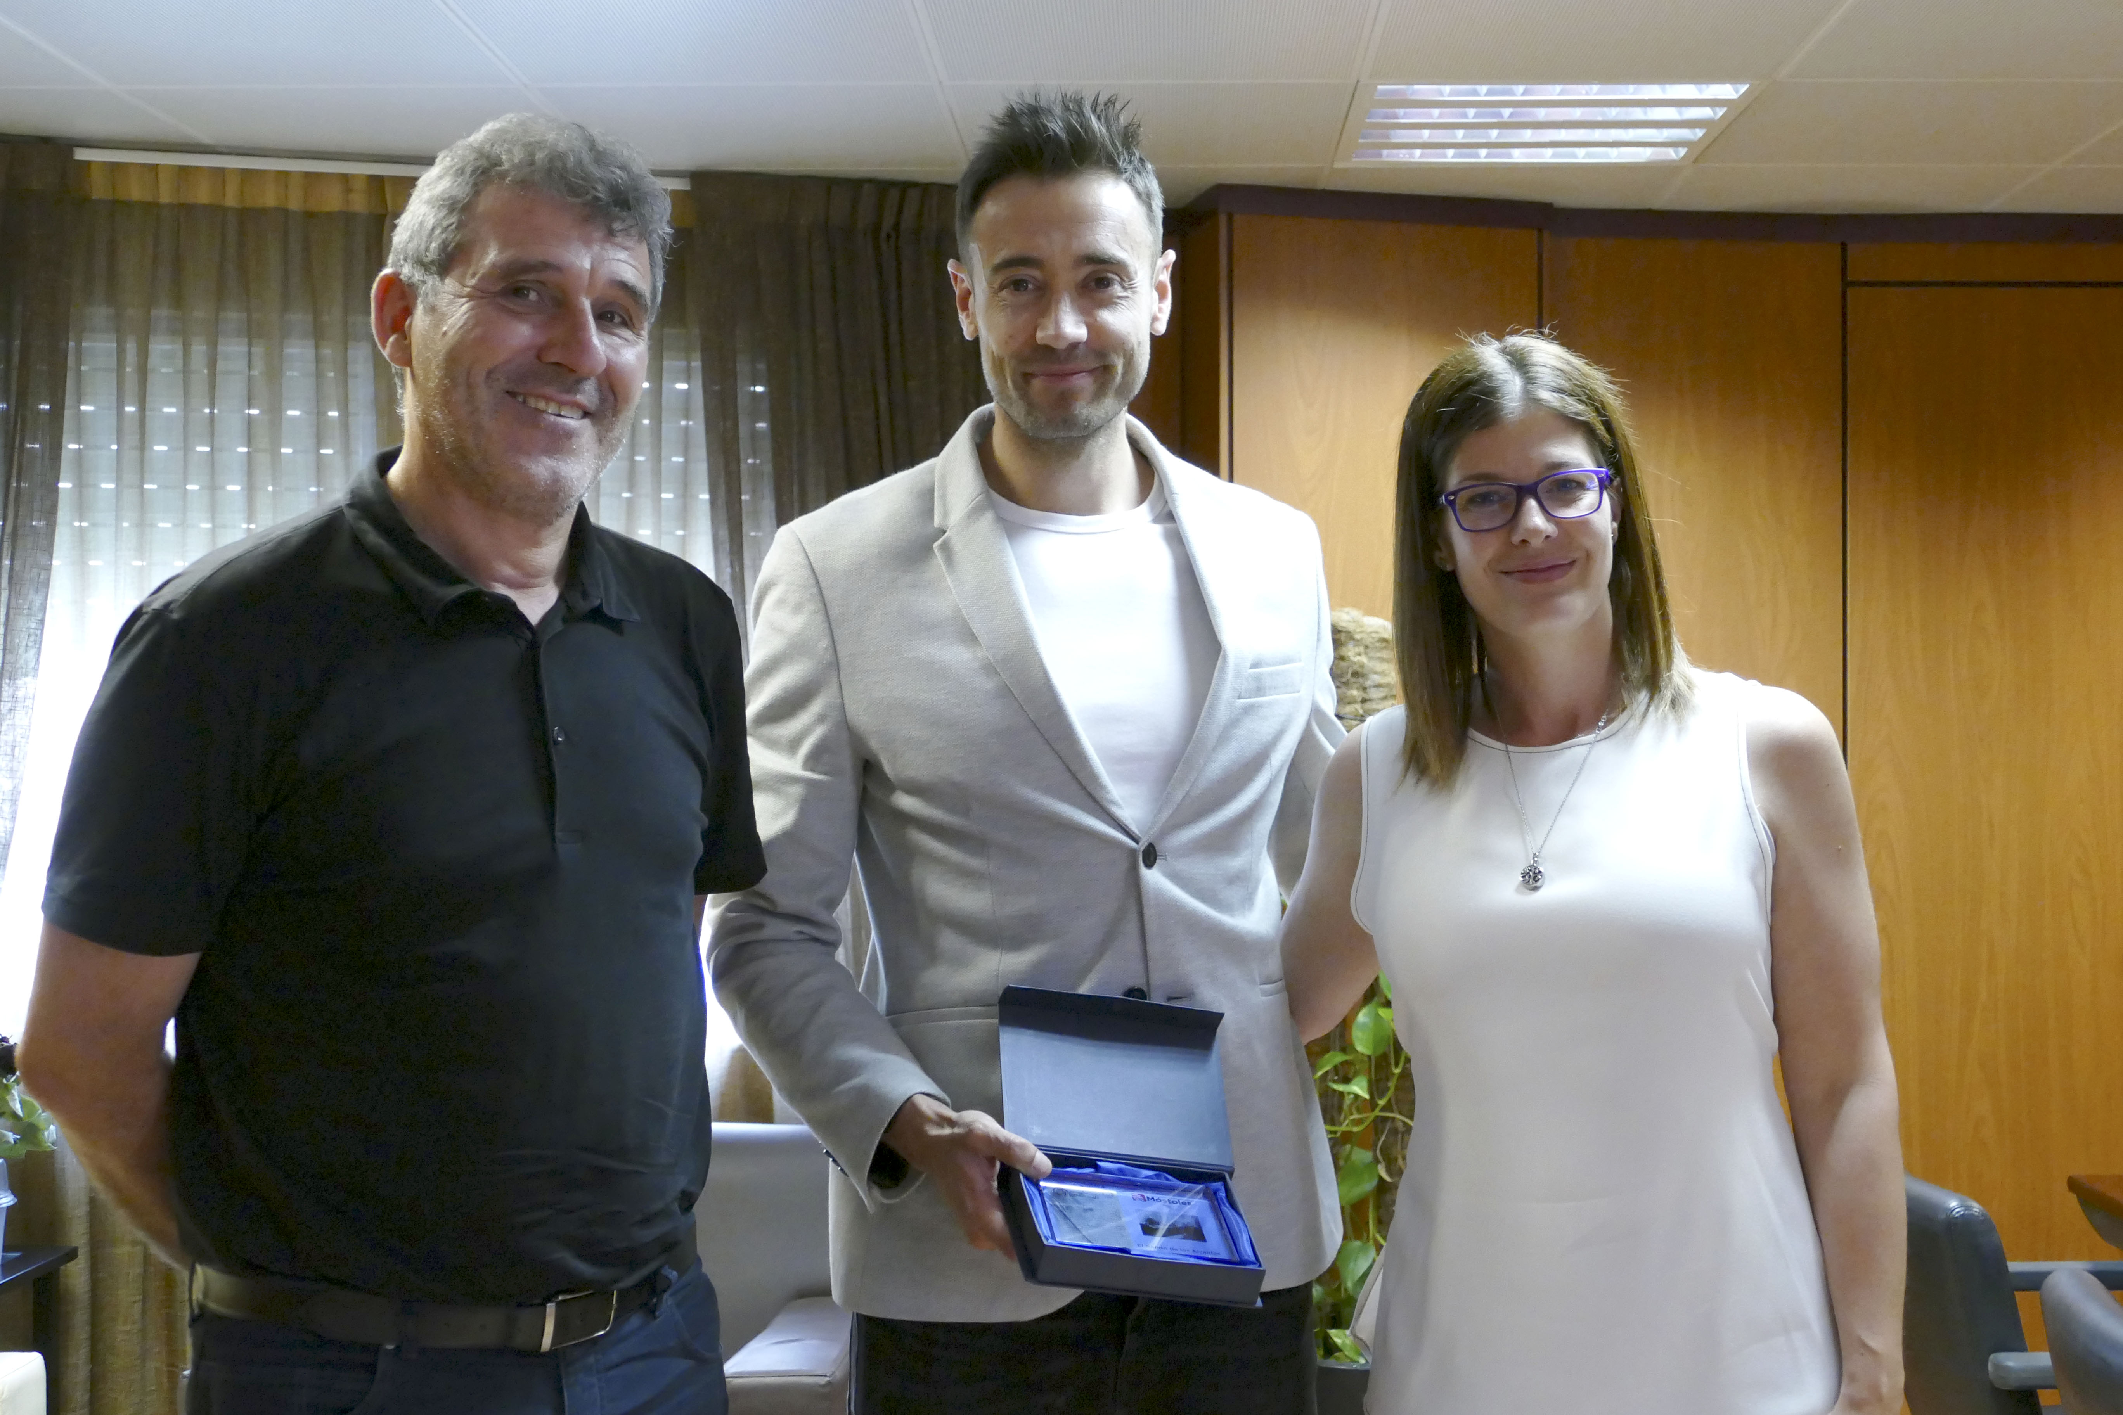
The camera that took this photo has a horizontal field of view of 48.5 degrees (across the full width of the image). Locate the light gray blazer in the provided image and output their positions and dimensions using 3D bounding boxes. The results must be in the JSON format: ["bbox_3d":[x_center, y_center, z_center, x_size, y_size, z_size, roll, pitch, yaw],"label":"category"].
[{"bbox_3d":[0.015,0.122,1.930,0.560,0.750,0.360,0,1,-16],"label":"light gray blazer"}]

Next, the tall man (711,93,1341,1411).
[{"bbox_3d":[0.020,0.450,1.920,0.580,1.890,0.410,0,1,-16],"label":"tall man"}]

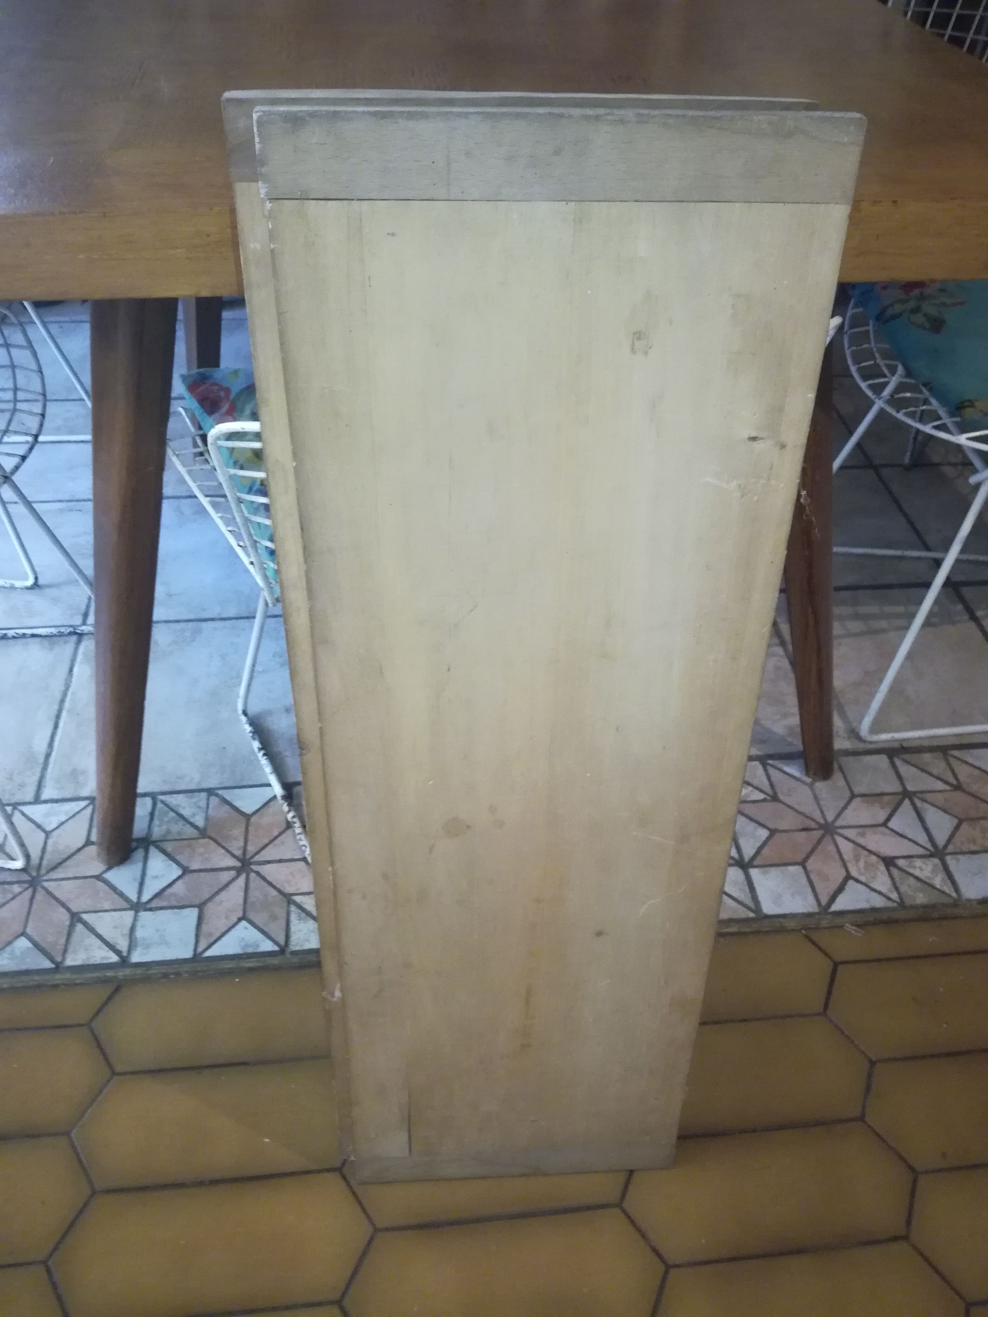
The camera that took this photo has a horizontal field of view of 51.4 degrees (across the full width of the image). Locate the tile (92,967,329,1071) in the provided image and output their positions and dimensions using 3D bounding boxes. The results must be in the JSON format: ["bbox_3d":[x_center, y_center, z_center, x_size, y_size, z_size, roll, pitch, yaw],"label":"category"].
[{"bbox_3d":[-0.283,0.389,1.119,0.292,0.010,0.109,-3,43,-6],"label":"tile"}]

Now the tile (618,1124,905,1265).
[{"bbox_3d":[0.270,0.521,1.006,0.292,0.010,0.109,-3,43,-6],"label":"tile"}]

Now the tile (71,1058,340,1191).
[{"bbox_3d":[-0.271,0.468,1.036,0.292,0.010,0.109,-3,43,-6],"label":"tile"}]

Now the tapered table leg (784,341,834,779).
[{"bbox_3d":[0.360,-0.155,1.184,0.076,0.748,0.076,-12,32,3],"label":"tapered table leg"}]

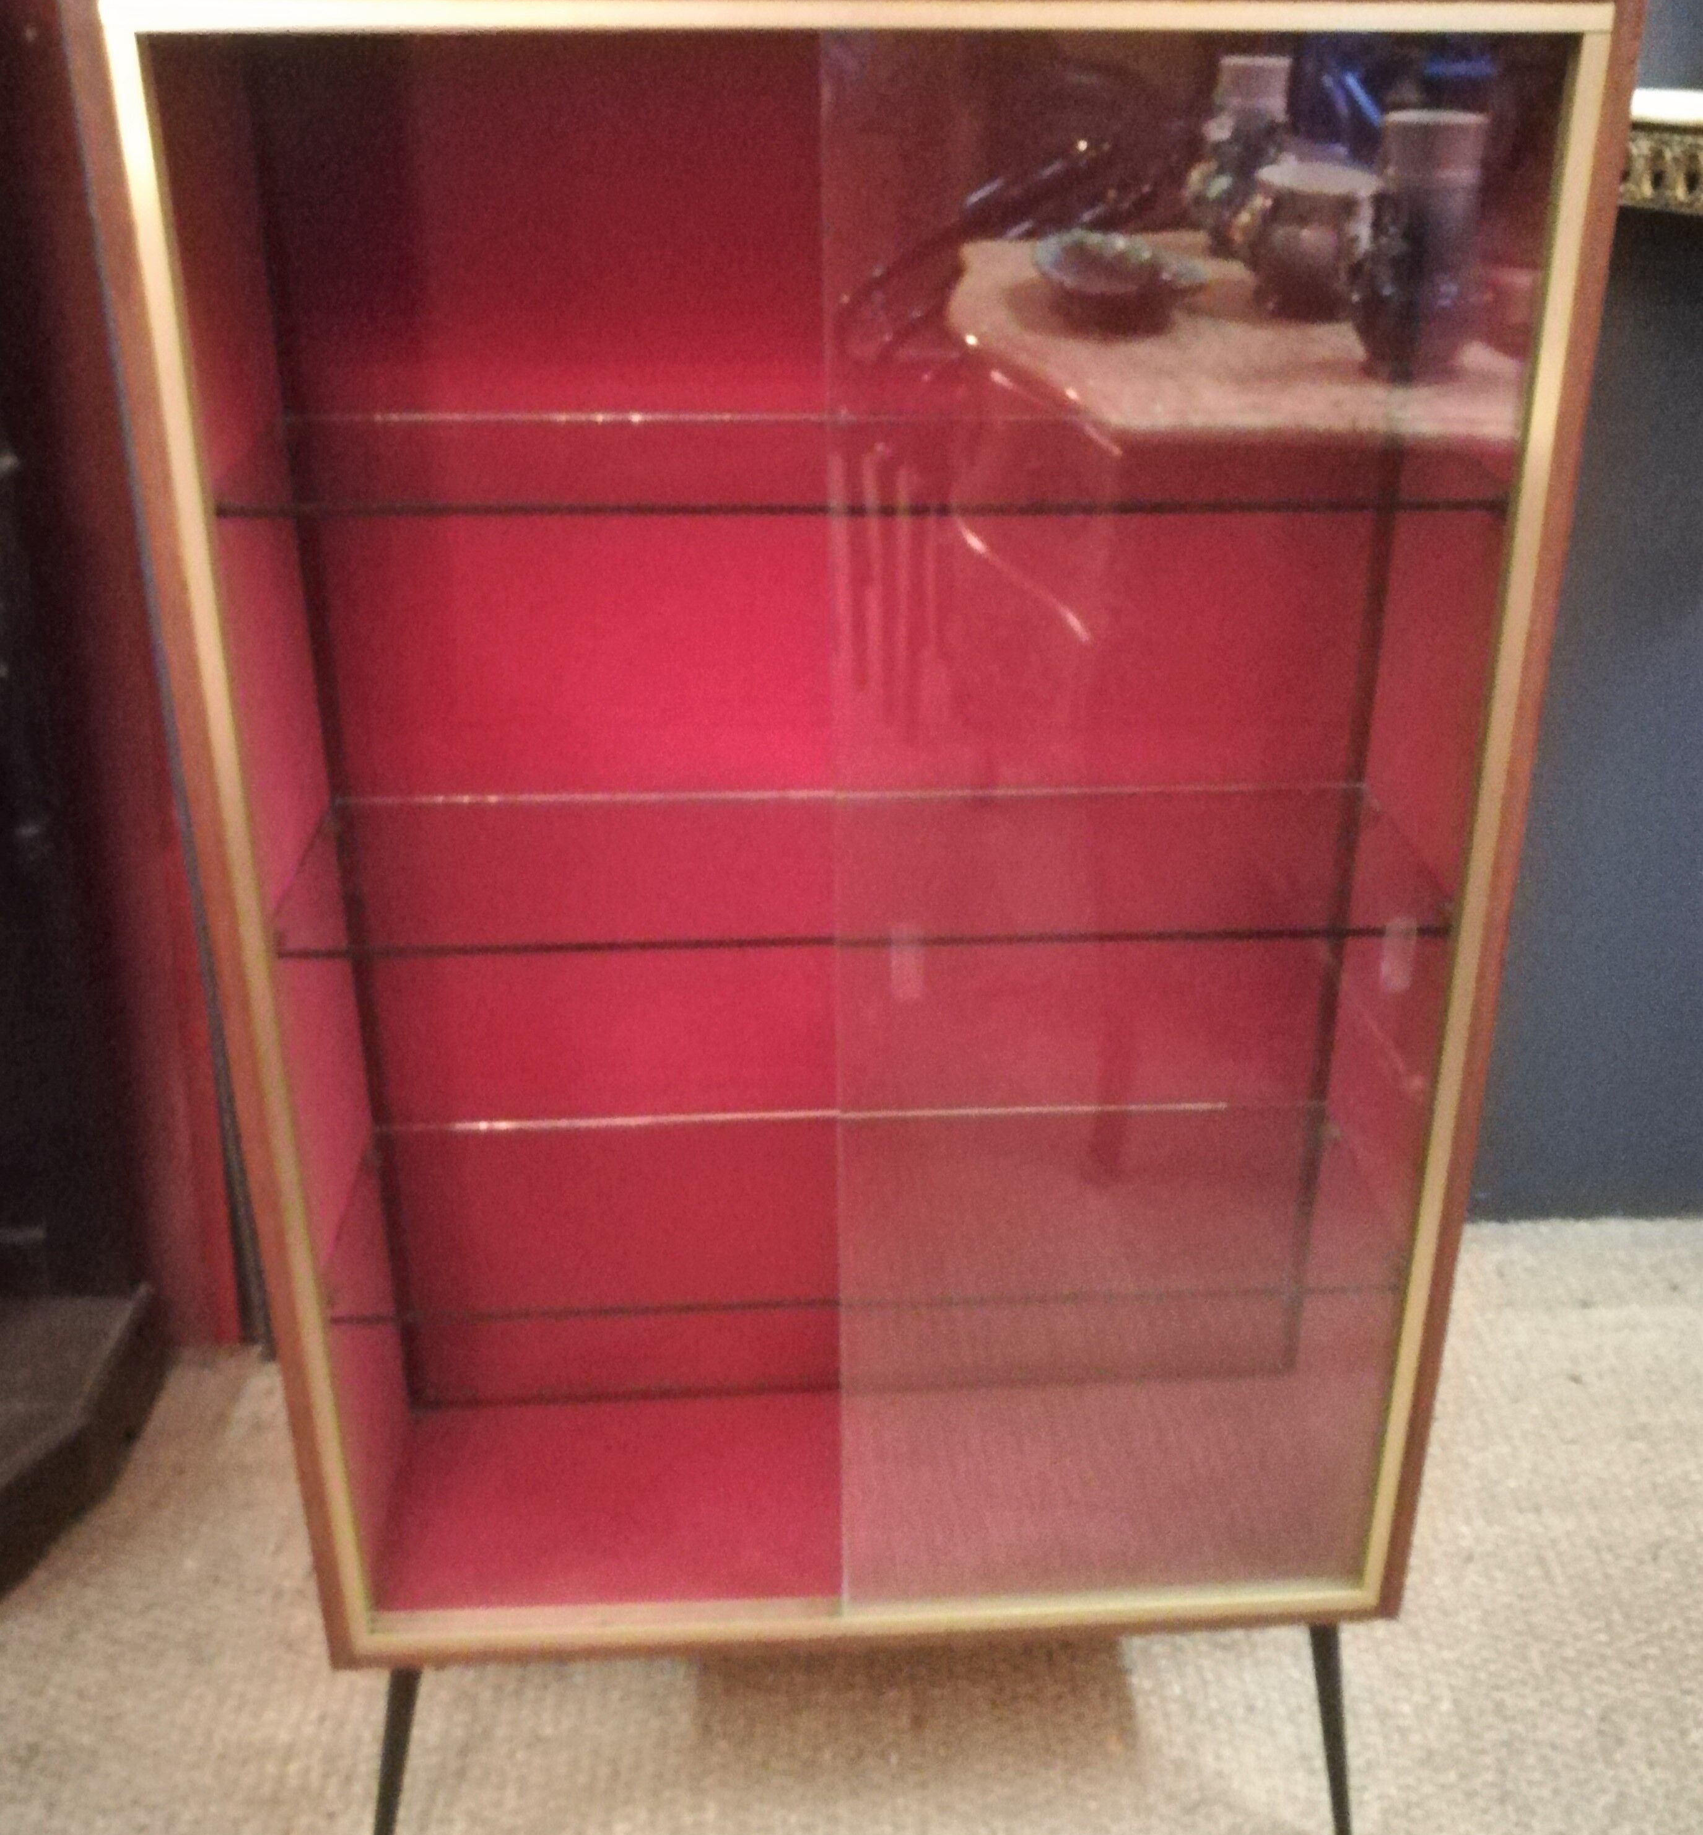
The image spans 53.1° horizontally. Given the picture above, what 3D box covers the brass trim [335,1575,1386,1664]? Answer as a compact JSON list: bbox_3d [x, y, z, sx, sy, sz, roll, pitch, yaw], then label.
[{"bbox_3d":[0.015,0.535,1.312,0.777,0.018,0.023,-1,22,-3],"label":"brass trim"}]

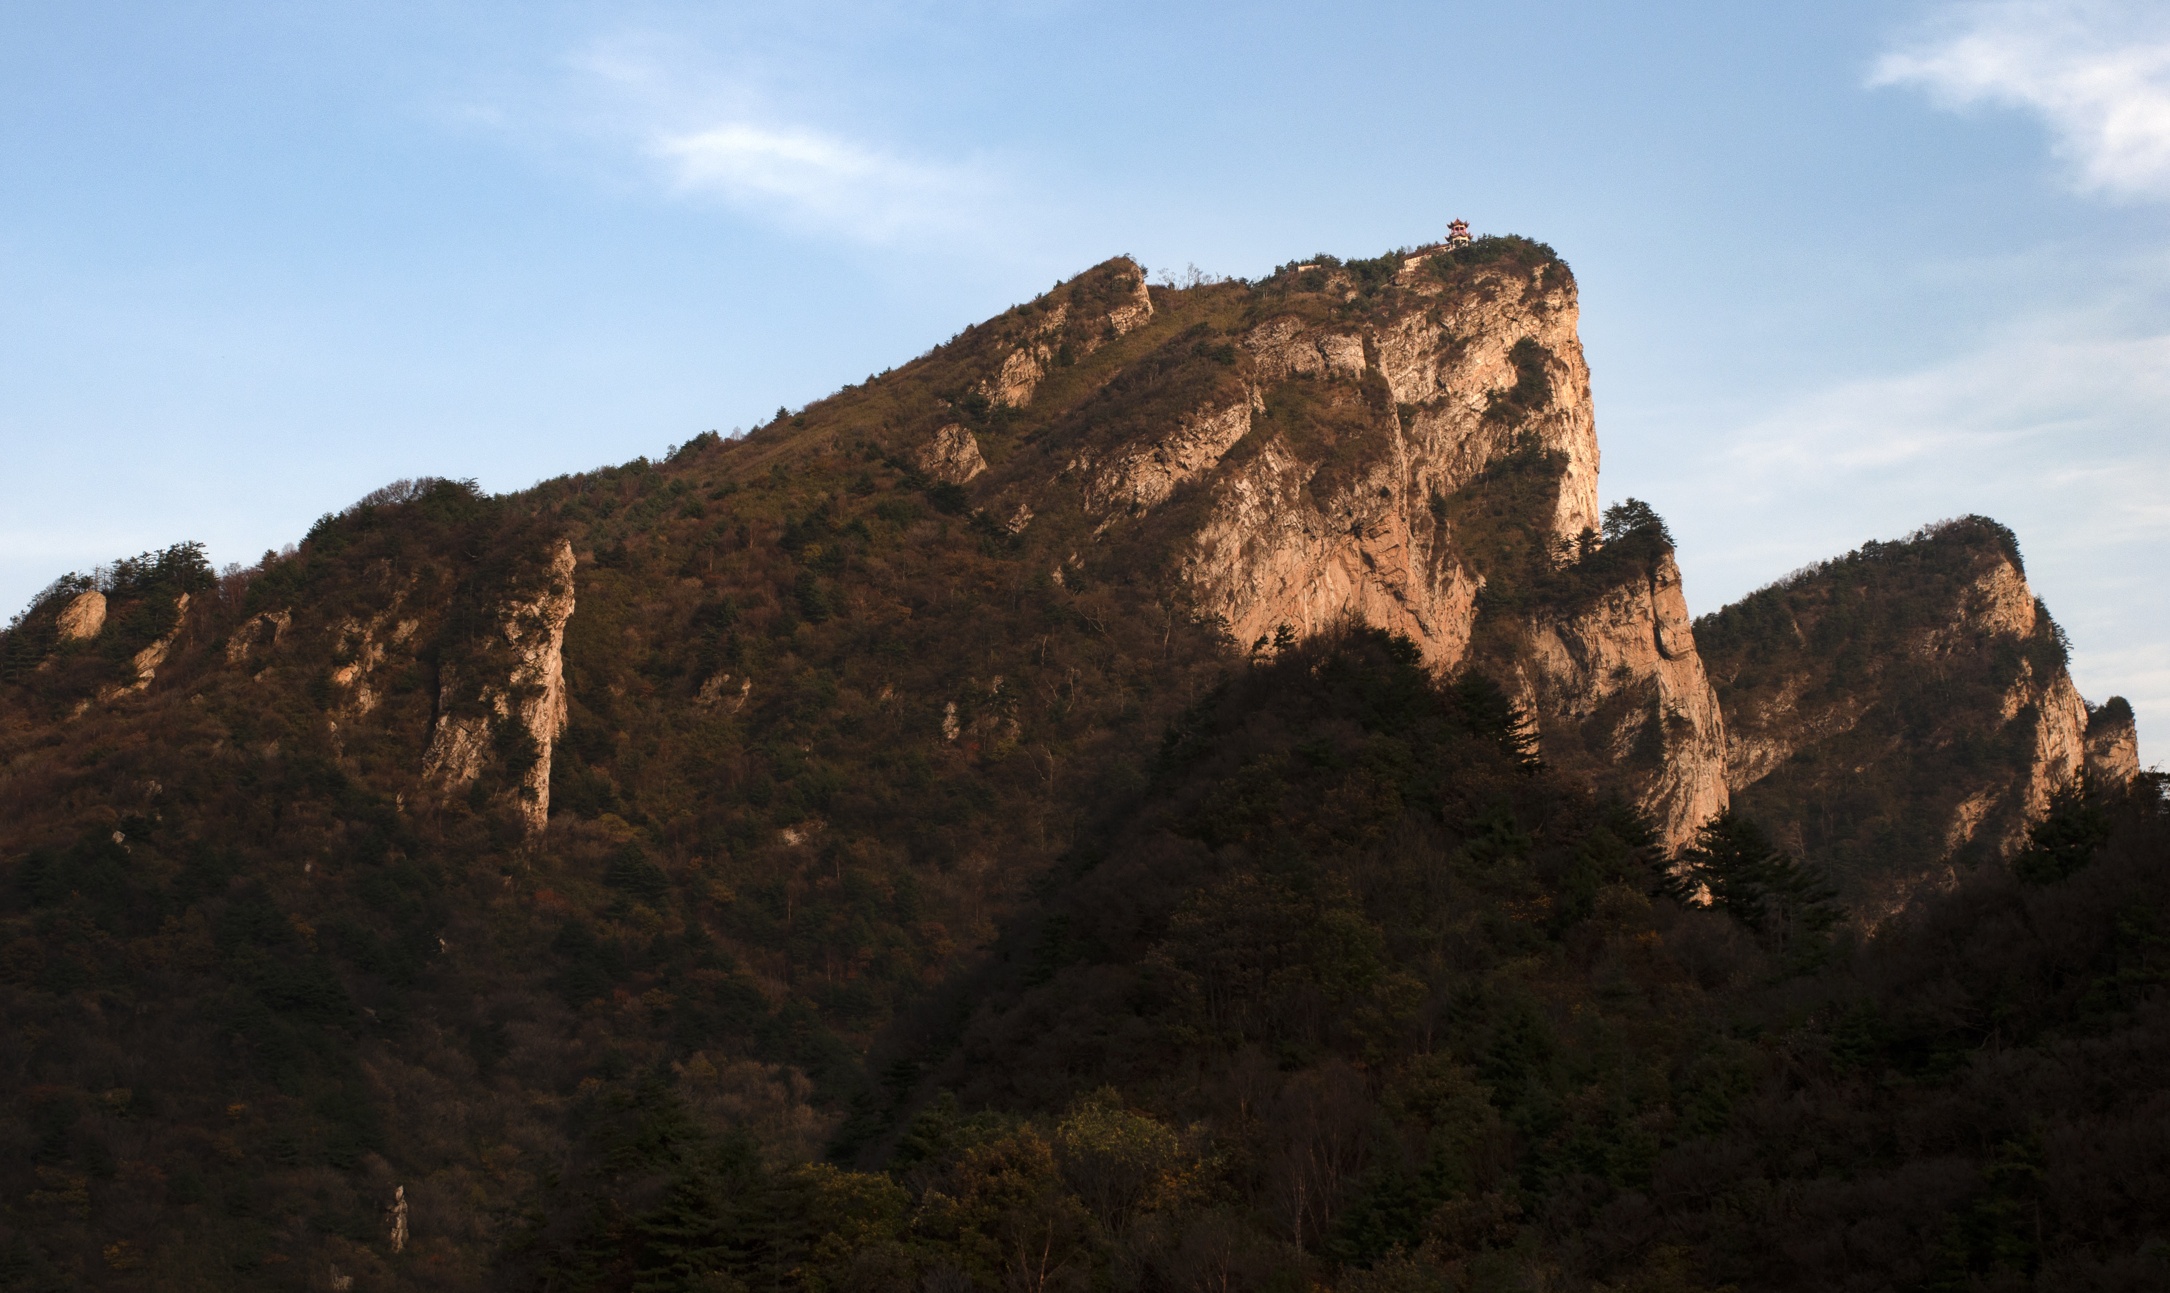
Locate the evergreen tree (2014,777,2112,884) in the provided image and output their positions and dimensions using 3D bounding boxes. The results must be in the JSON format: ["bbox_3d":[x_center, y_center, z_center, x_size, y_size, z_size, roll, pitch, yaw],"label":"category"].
[{"bbox_3d":[64.425,12.237,250.000,6.700,7.500,6.500,0,-9,0],"label":"evergreen tree"}]

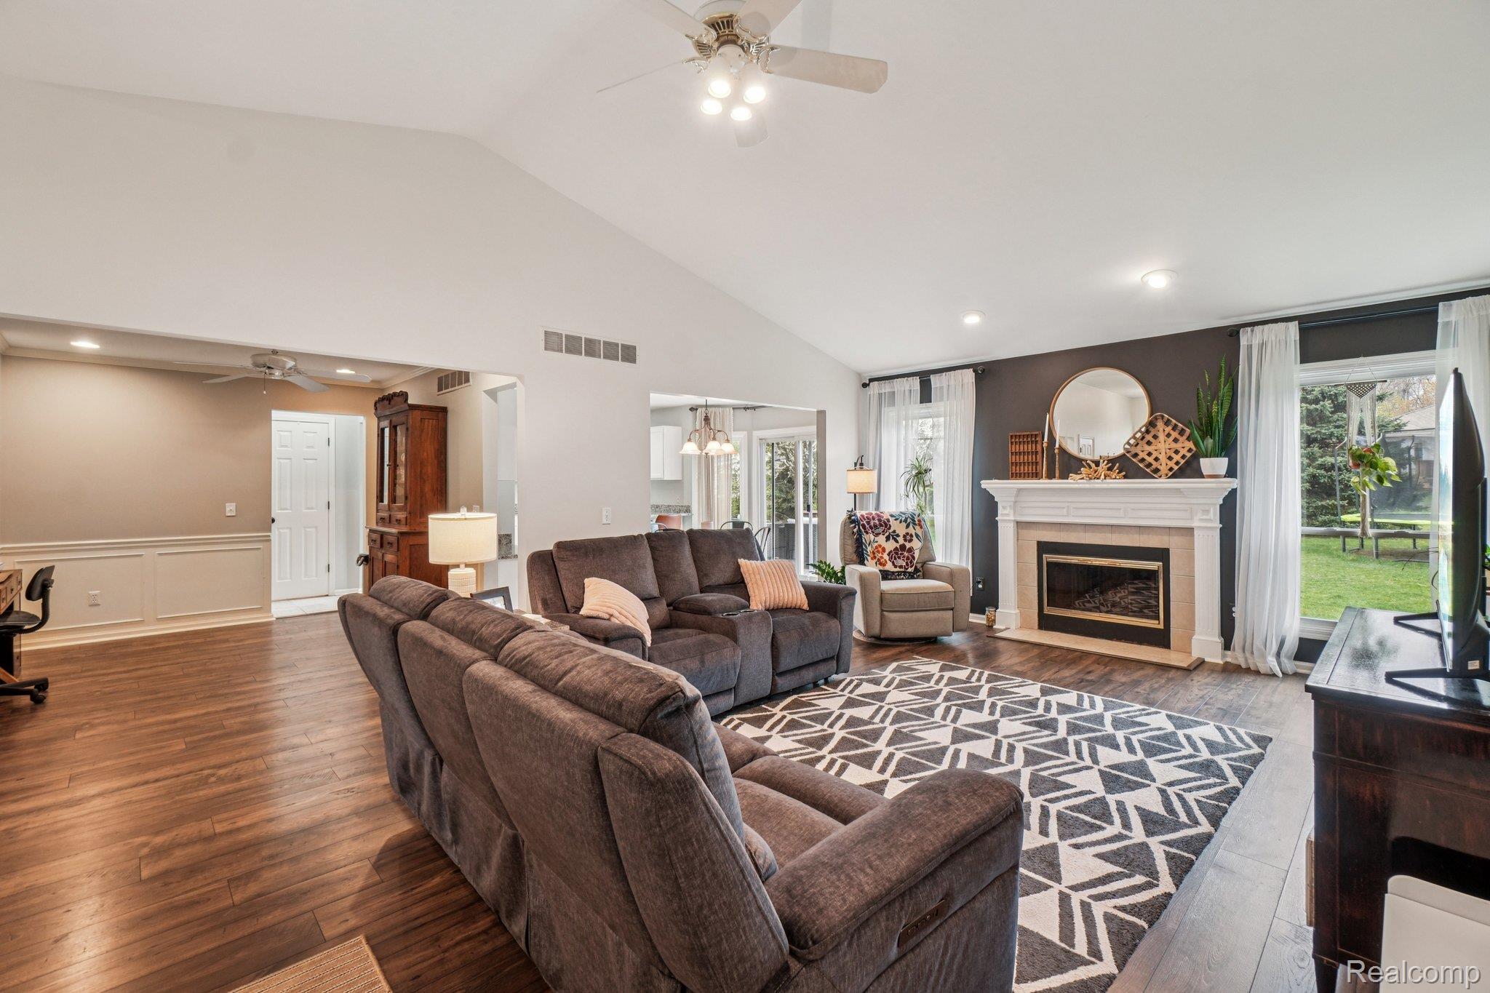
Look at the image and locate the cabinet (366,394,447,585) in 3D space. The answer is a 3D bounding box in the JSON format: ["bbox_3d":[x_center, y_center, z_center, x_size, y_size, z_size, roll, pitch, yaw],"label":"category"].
[{"bbox_3d":[-3.032,0.178,5.551,0.410,2.100,1.050,-1,1,-45],"label":"cabinet"}]

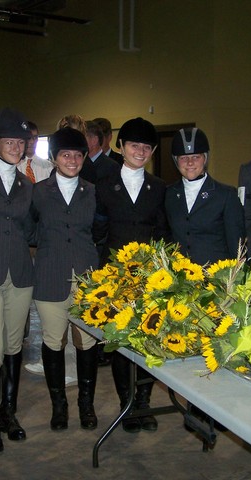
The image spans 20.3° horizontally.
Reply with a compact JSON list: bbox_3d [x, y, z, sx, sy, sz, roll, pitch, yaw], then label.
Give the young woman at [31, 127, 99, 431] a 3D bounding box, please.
[{"bbox_3d":[-0.345,0.209,3.974,0.480,1.675,0.340,-1,4,-7],"label":"young woman"}]

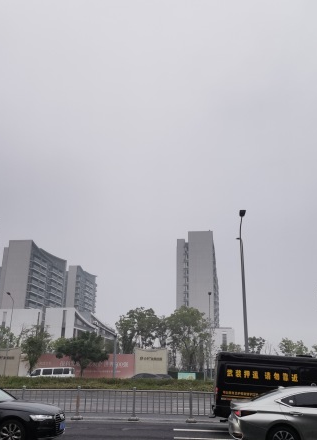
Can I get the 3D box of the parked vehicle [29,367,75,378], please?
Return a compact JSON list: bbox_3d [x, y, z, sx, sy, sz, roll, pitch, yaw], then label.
[{"bbox_3d":[-12.074,17.961,52.445,5.000,1.950,1.750,1,-18,0],"label":"parked vehicle"}]

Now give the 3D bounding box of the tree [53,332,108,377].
[{"bbox_3d":[-9.798,17.207,56.921,6.760,6.270,6.080,1,-18,0],"label":"tree"}]

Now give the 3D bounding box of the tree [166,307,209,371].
[{"bbox_3d":[3.795,16.387,59.907,5.780,10.050,5.780,1,-18,0],"label":"tree"}]

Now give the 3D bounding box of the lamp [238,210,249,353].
[{"bbox_3d":[5.074,4.918,26.526,0.500,11.030,2.200,1,-18,0],"label":"lamp"}]

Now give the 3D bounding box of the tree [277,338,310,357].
[{"bbox_3d":[21.043,21.952,70.809,5.000,7.040,4.500,1,-18,0],"label":"tree"}]

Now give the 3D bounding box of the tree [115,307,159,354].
[{"bbox_3d":[-3.209,18.604,68.611,6.650,11.180,5.990,1,-18,0],"label":"tree"}]

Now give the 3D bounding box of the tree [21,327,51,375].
[{"bbox_3d":[-15.334,16.802,57.022,3.760,6.910,3.380,1,-18,0],"label":"tree"}]

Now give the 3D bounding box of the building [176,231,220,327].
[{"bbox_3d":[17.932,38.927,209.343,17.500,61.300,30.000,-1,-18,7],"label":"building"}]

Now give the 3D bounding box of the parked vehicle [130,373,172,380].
[{"bbox_3d":[-0.928,16.455,46.691,4.600,1.460,1.800,1,-18,0],"label":"parked vehicle"}]

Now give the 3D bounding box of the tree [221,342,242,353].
[{"bbox_3d":[10.116,19.825,63.030,3.200,5.730,3.200,1,-18,0],"label":"tree"}]

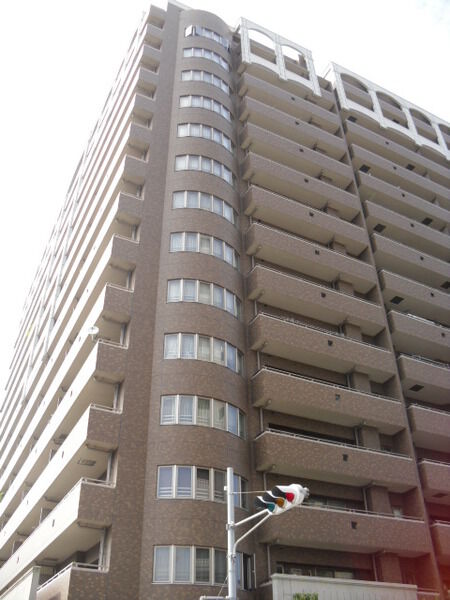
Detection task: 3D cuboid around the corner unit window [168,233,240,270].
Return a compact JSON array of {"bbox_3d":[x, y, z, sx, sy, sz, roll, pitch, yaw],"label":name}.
[{"bbox_3d":[-0.730,-2.347,28.690,3.741,1.236,0.681,16,-41,-21],"label":"corner unit window"}]

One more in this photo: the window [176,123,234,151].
[{"bbox_3d":[-0.830,-9.091,34.087,3.741,1.236,0.681,16,-41,-21],"label":"window"}]

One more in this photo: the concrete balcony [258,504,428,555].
[{"bbox_3d":[4.767,9.038,23.543,7.583,1.406,1.015,16,-41,-21],"label":"concrete balcony"}]

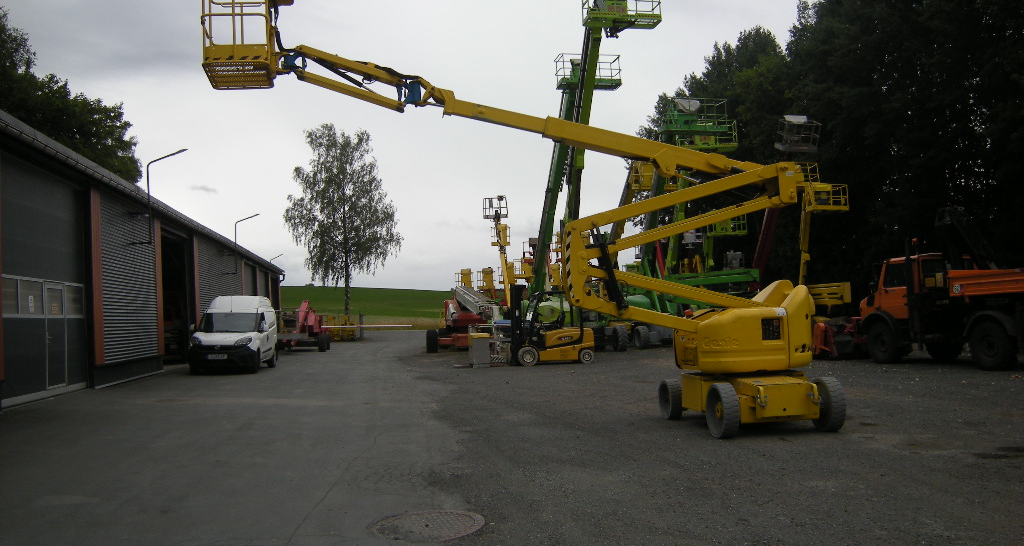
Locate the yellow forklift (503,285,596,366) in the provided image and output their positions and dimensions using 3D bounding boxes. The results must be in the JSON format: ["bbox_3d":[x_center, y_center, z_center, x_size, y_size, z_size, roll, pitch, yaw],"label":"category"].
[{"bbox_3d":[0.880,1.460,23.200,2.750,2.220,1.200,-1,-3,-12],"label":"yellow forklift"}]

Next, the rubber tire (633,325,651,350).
[{"bbox_3d":[5.220,2.600,33.300,0.360,0.920,0.920,-1,-3,-9],"label":"rubber tire"}]

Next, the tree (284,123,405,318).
[{"bbox_3d":[-13.200,-3.300,65.000,8.800,16.000,8.800,-1,-3,-9],"label":"tree"}]

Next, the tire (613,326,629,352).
[{"bbox_3d":[4.190,2.530,31.800,0.400,0.940,0.940,-2,-3,-6],"label":"tire"}]

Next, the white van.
[{"bbox_3d":[-7.980,1.760,24.100,1.850,2.100,4.600,-1,-3,-9],"label":"white van"}]

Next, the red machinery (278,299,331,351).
[{"bbox_3d":[-9.900,2.490,39.400,2.350,2.350,5.000,-2,-3,-6],"label":"red machinery"}]

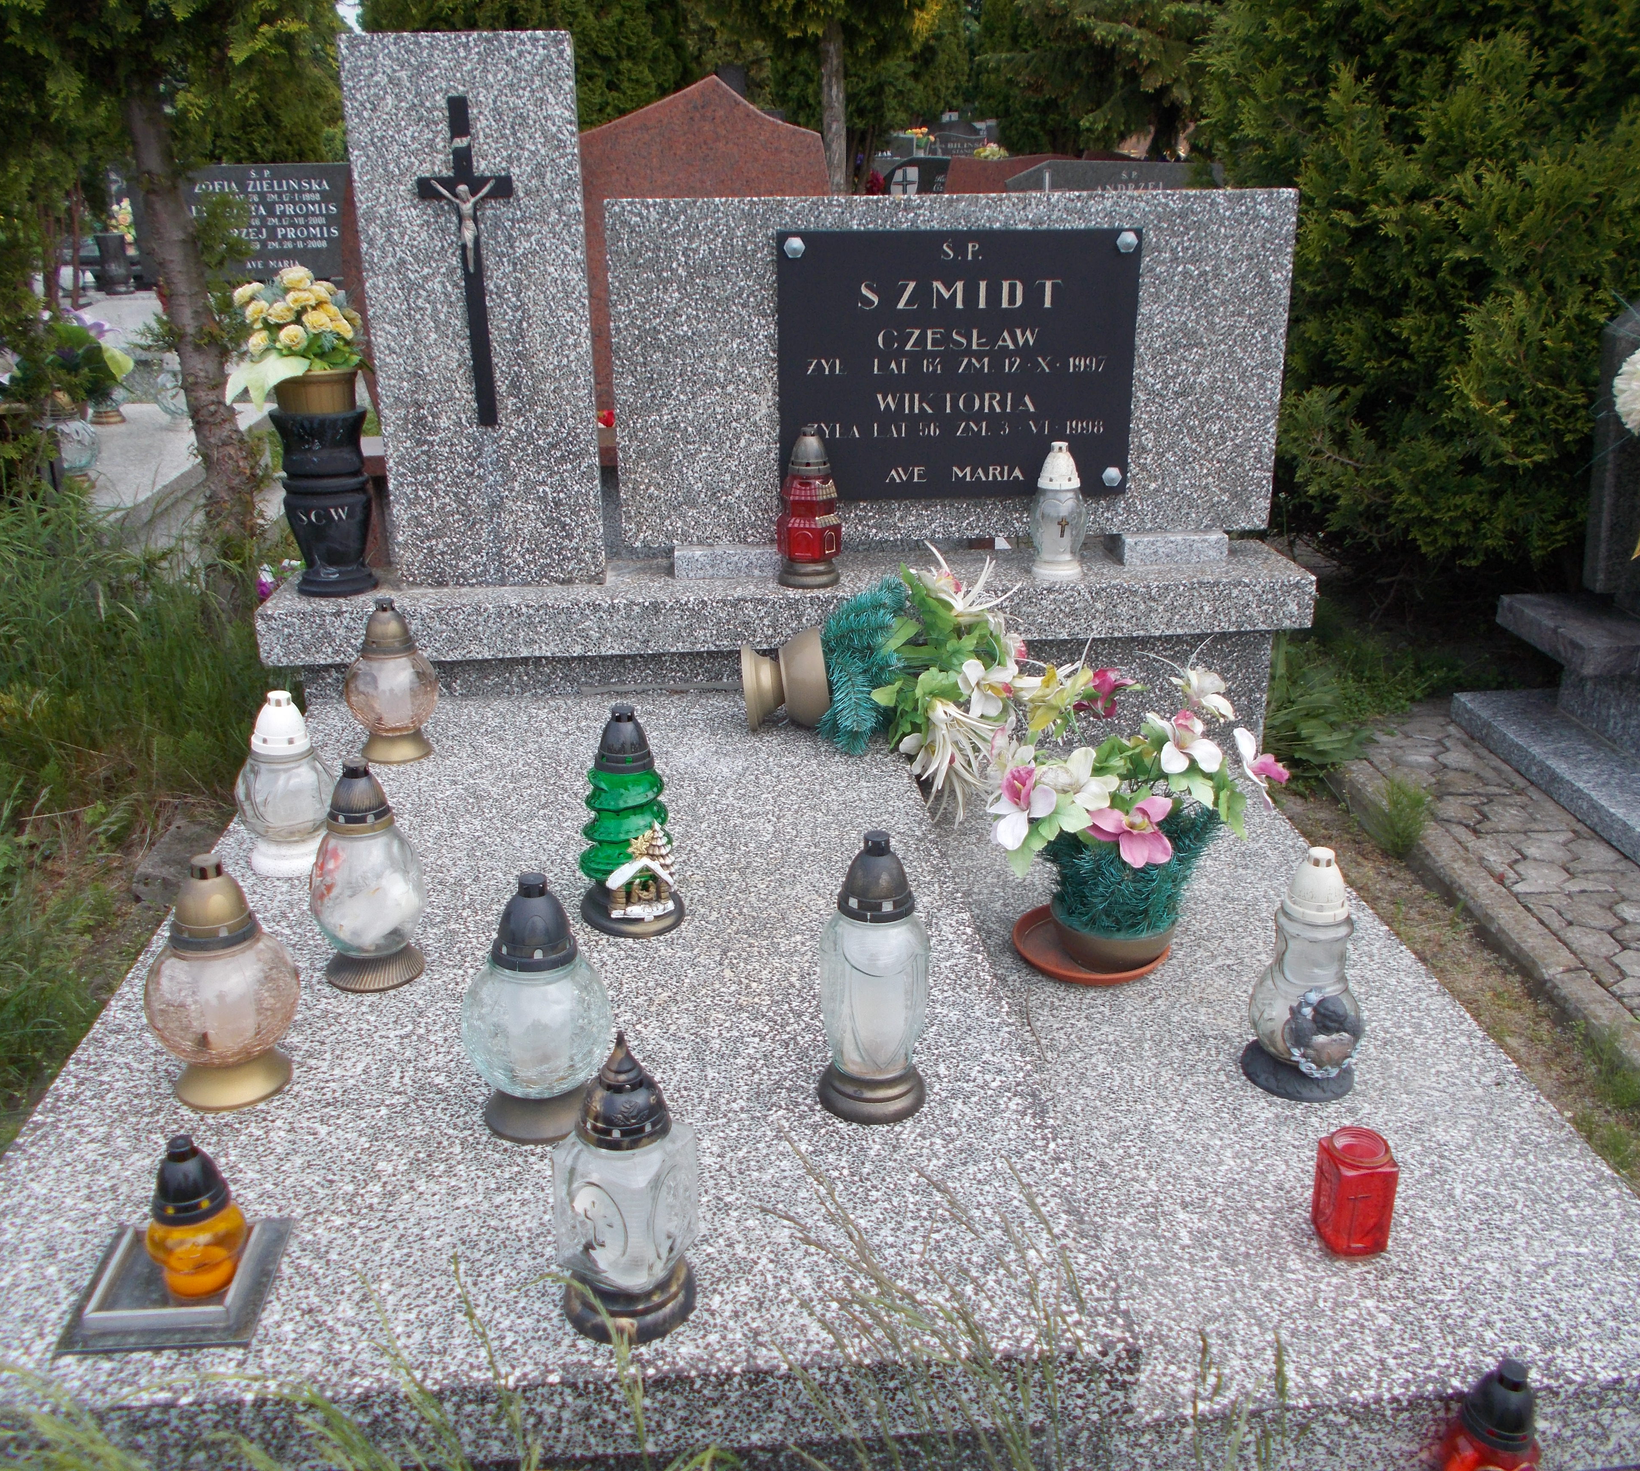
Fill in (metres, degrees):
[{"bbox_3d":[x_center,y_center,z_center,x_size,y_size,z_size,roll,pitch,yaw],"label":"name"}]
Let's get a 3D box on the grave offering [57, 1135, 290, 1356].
[{"bbox_3d":[-0.595,0.432,1.346,0.164,0.163,0.168,-2,21,-4],"label":"grave offering"}]

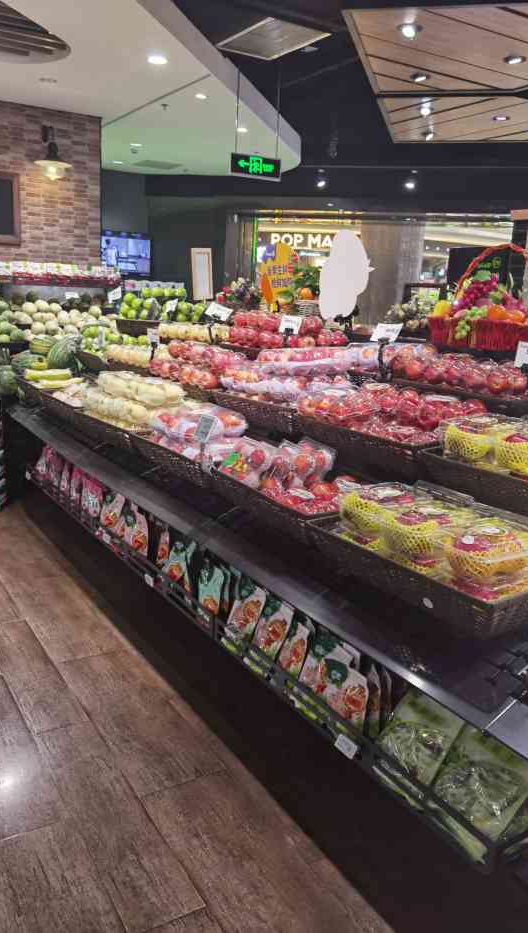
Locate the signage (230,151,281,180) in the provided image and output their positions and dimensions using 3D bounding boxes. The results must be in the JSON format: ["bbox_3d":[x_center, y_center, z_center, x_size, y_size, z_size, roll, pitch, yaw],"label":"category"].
[{"bbox_3d":[-0.046,-1.956,4.750,0.360,0.130,0.030,-4,14,-28],"label":"signage"}]

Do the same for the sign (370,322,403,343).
[{"bbox_3d":[0.483,-0.524,2.858,0.010,0.085,0.148,24,-2,-33],"label":"sign"}]

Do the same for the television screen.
[{"bbox_3d":[-2.492,-3.631,12.553,1.160,0.660,0.070,-5,14,-30],"label":"television screen"}]

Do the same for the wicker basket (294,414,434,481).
[{"bbox_3d":[0.434,-0.094,2.438,0.350,0.105,0.607,-12,17,-29],"label":"wicker basket"}]

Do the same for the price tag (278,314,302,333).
[{"bbox_3d":[0.124,-0.652,3.353,0.115,0.080,0.006,13,2,41],"label":"price tag"}]

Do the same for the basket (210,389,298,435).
[{"bbox_3d":[0.111,-0.220,2.966,0.350,0.105,0.630,-12,17,-29],"label":"basket"}]

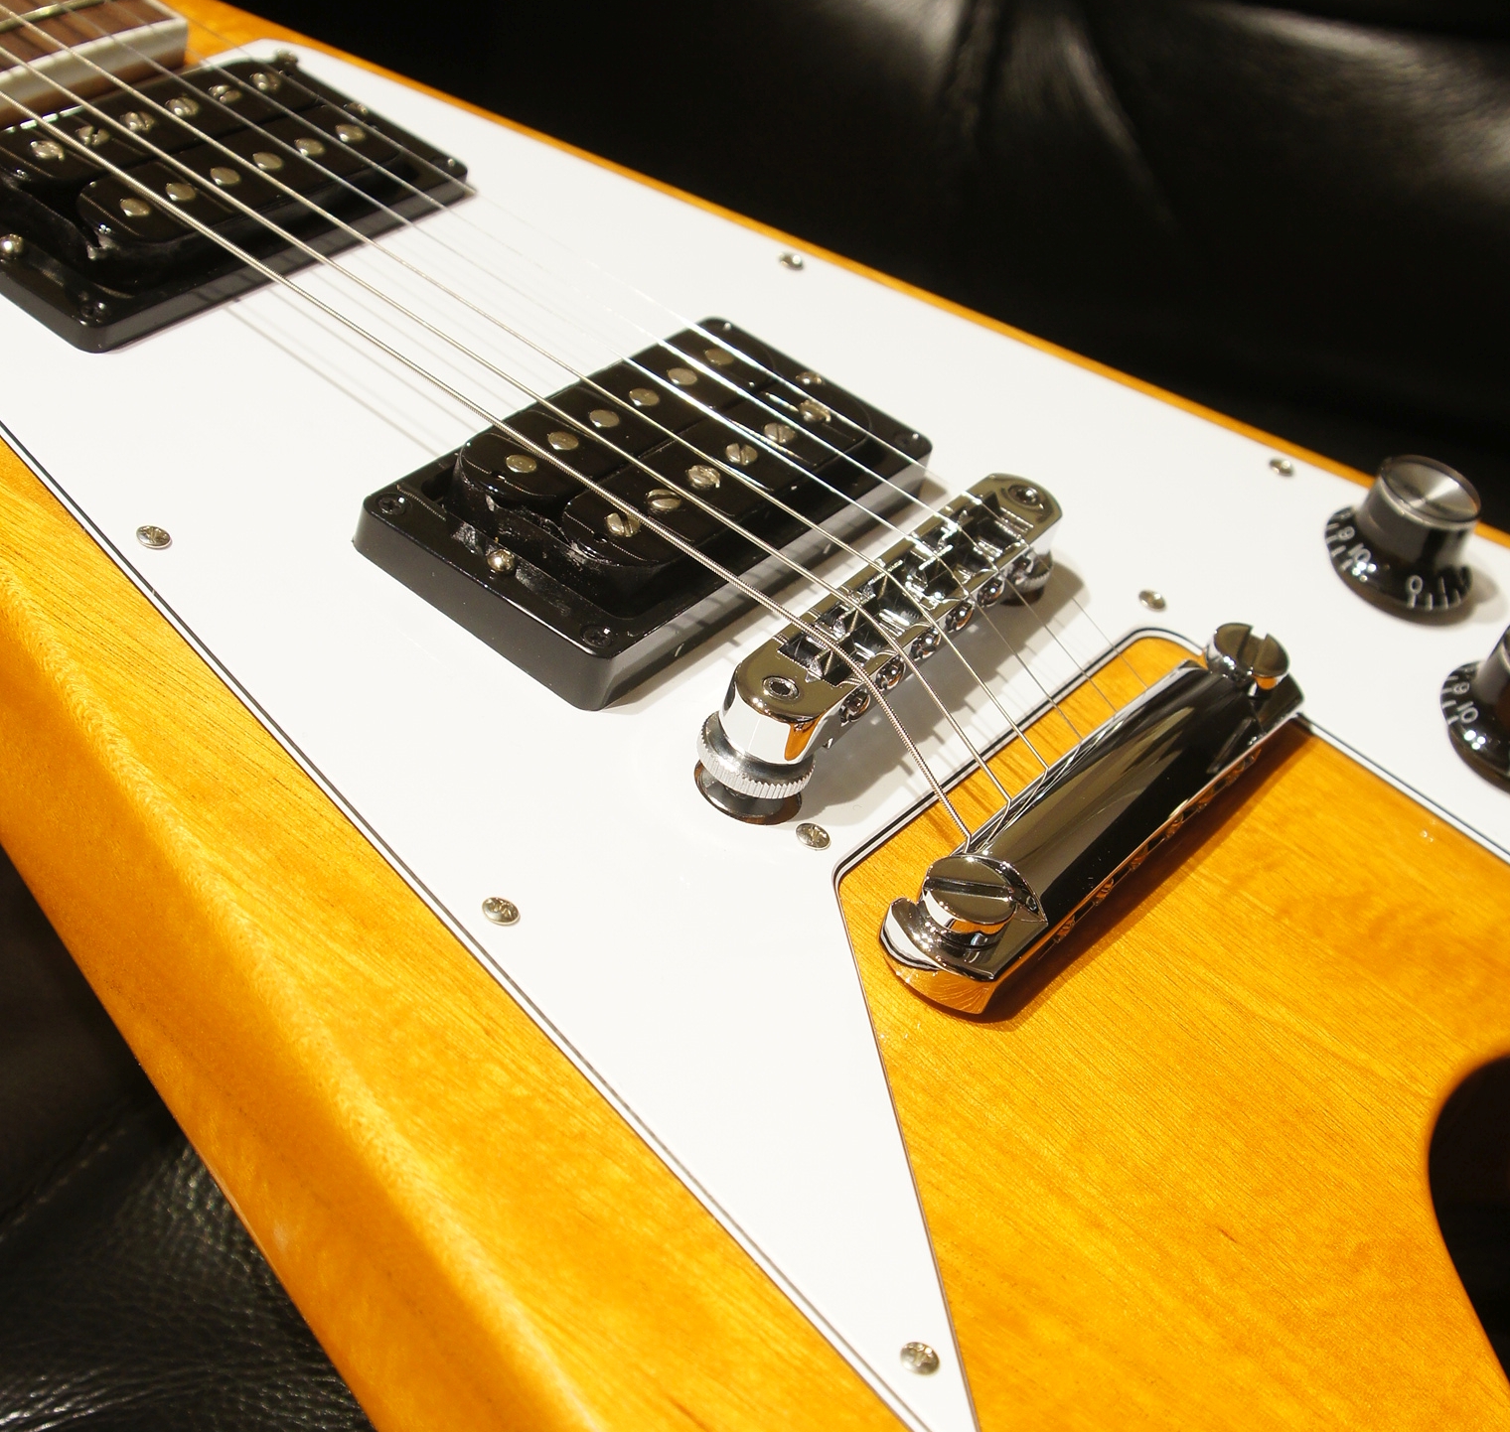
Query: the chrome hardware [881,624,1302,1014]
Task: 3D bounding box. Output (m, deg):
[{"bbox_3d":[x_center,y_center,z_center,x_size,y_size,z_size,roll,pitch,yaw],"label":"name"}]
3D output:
[{"bbox_3d":[0.050,0.011,0.395,0.018,0.013,0.100,35,40,17],"label":"chrome hardware"}]

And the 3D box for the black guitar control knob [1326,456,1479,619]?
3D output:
[{"bbox_3d":[0.107,-0.030,0.461,0.026,0.017,0.026,34,39,18],"label":"black guitar control knob"}]

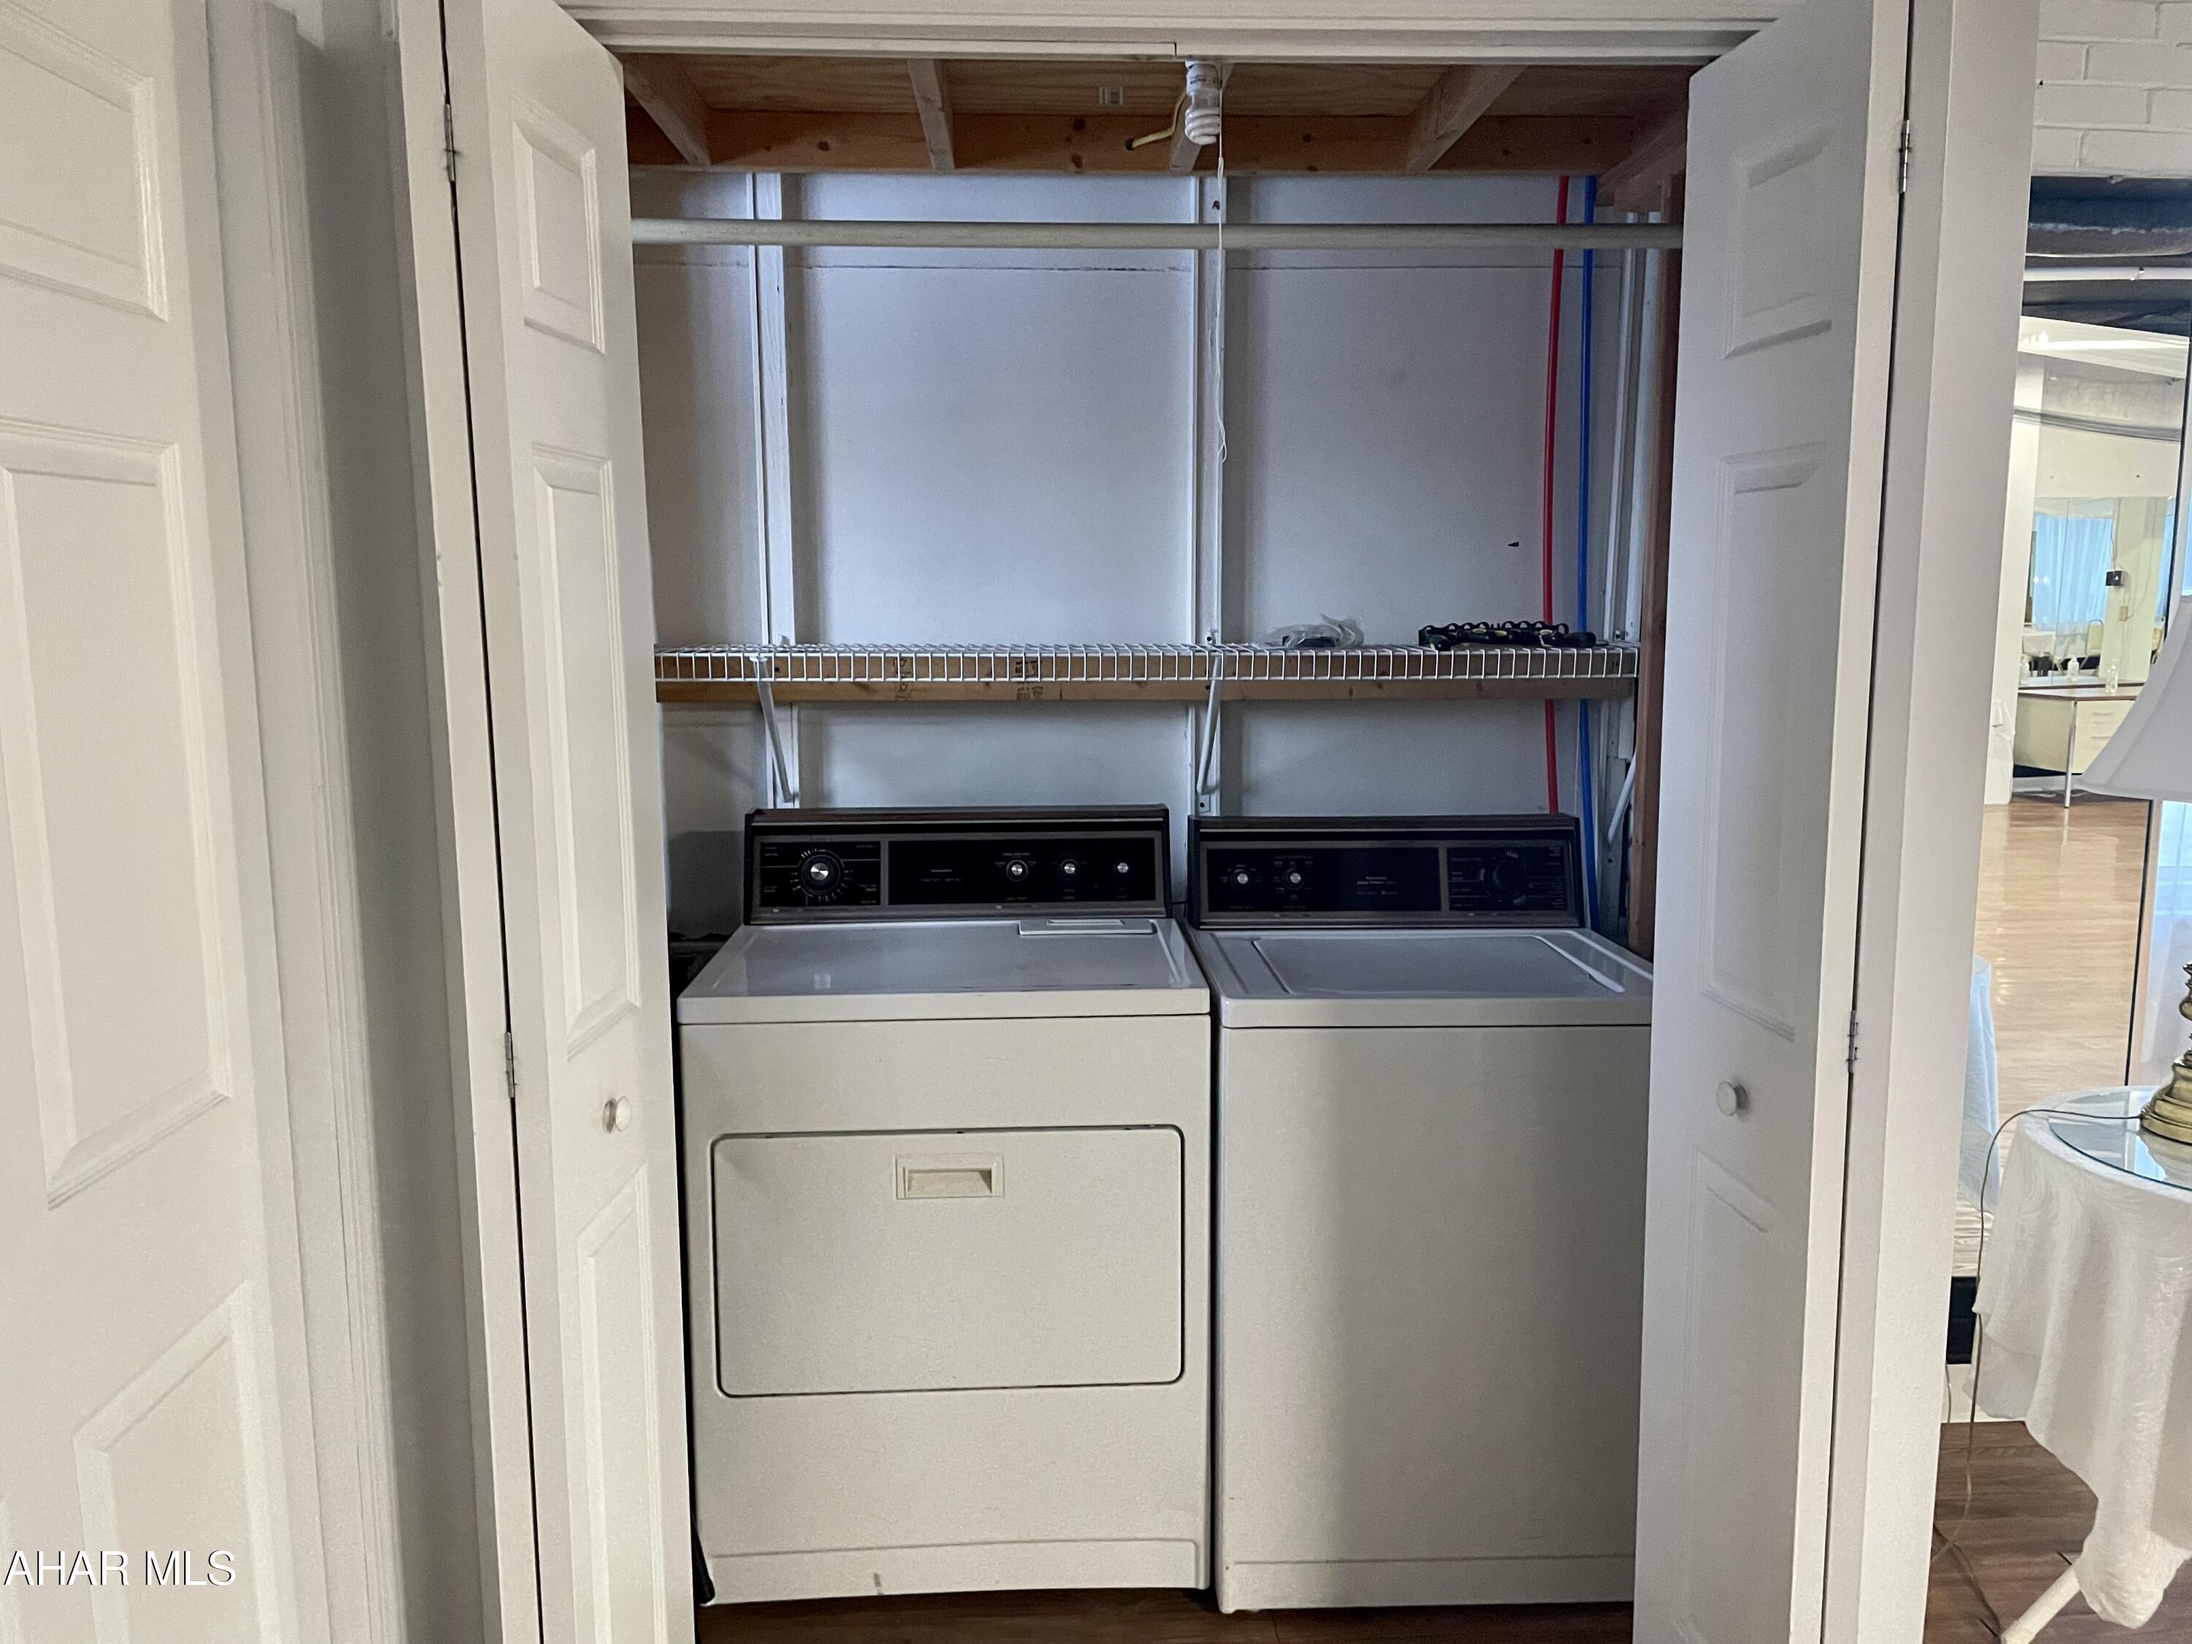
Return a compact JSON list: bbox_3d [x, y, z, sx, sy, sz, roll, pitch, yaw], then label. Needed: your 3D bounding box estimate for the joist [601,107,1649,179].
[{"bbox_3d":[0.034,-1.161,2.825,1.792,0.090,0.040,0,7,-2],"label":"joist"}]

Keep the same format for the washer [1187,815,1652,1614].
[{"bbox_3d":[0.503,0.565,2.647,0.675,1.089,0.660,0,7,-1],"label":"washer"}]

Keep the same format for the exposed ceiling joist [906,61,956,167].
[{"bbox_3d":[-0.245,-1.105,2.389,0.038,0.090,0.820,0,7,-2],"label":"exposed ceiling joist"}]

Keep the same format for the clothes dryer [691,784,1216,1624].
[{"bbox_3d":[-0.224,0.560,2.685,0.741,1.095,0.690,-1,7,-3],"label":"clothes dryer"}]

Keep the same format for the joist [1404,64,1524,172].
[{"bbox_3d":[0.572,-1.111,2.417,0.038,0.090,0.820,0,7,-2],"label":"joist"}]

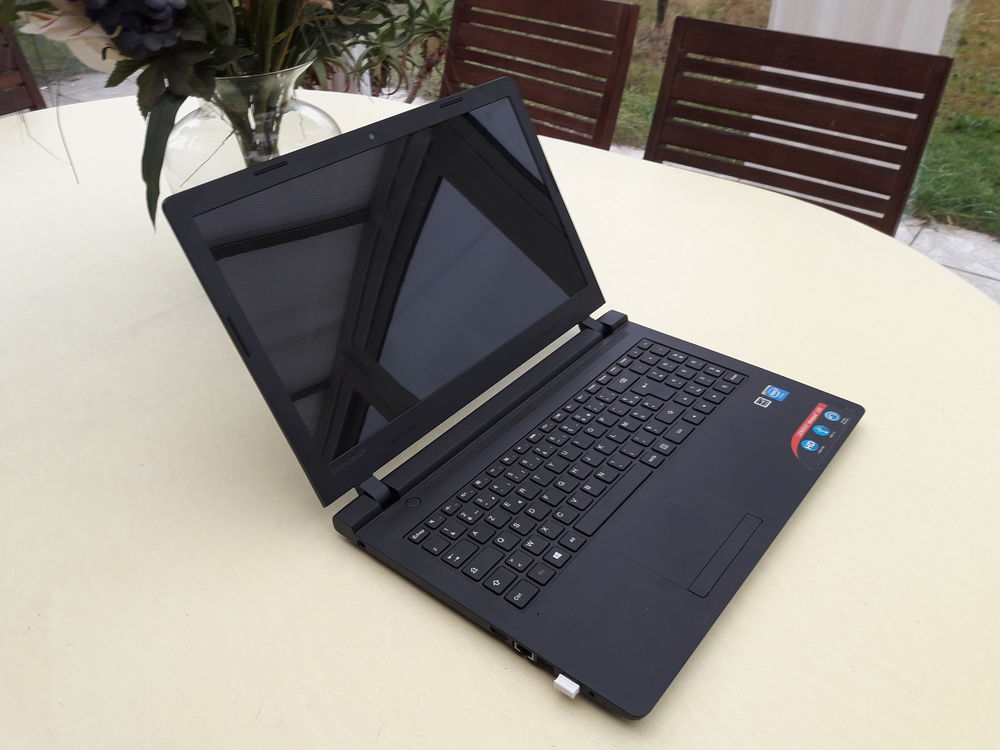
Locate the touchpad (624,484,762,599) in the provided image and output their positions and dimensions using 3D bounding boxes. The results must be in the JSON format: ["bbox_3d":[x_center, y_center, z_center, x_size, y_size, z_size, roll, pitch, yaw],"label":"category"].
[{"bbox_3d":[0.137,0.116,0.587,0.071,0.002,0.091,24,42,32],"label":"touchpad"}]

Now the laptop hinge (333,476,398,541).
[{"bbox_3d":[-0.101,0.101,0.618,0.028,0.016,0.049,24,42,32],"label":"laptop hinge"}]

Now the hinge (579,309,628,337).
[{"bbox_3d":[0.107,-0.051,0.826,0.028,0.016,0.047,24,42,32],"label":"hinge"}]

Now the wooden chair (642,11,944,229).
[{"bbox_3d":[0.308,-0.057,1.379,0.490,0.890,0.580,25,43,33],"label":"wooden chair"}]

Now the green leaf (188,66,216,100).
[{"bbox_3d":[-0.337,-0.330,0.916,0.036,0.042,0.022,-13,36,-15],"label":"green leaf"}]

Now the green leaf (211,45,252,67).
[{"bbox_3d":[-0.314,-0.374,0.947,0.054,0.028,0.032,-12,36,-14],"label":"green leaf"}]

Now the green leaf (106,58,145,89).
[{"bbox_3d":[-0.418,-0.336,0.903,0.050,0.036,0.032,-16,37,-19],"label":"green leaf"}]

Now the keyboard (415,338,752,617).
[{"bbox_3d":[0.079,0.060,0.669,0.109,0.006,0.339,24,42,32],"label":"keyboard"}]

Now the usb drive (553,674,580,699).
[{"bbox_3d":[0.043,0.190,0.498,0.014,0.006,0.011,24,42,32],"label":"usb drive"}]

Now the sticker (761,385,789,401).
[{"bbox_3d":[0.248,0.016,0.726,0.019,0.001,0.015,24,42,32],"label":"sticker"}]

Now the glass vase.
[{"bbox_3d":[-0.331,-0.318,1.085,0.240,0.207,0.240,-12,36,-14],"label":"glass vase"}]

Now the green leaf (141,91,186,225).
[{"bbox_3d":[-0.396,-0.248,0.948,0.045,0.165,0.030,5,29,-24],"label":"green leaf"}]

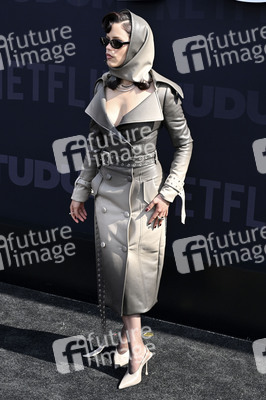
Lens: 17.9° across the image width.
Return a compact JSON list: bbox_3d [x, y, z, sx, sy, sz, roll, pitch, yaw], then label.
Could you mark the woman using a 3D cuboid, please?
[{"bbox_3d":[0.008,-0.003,3.750,0.550,1.650,0.400,10,16,32],"label":"woman"}]

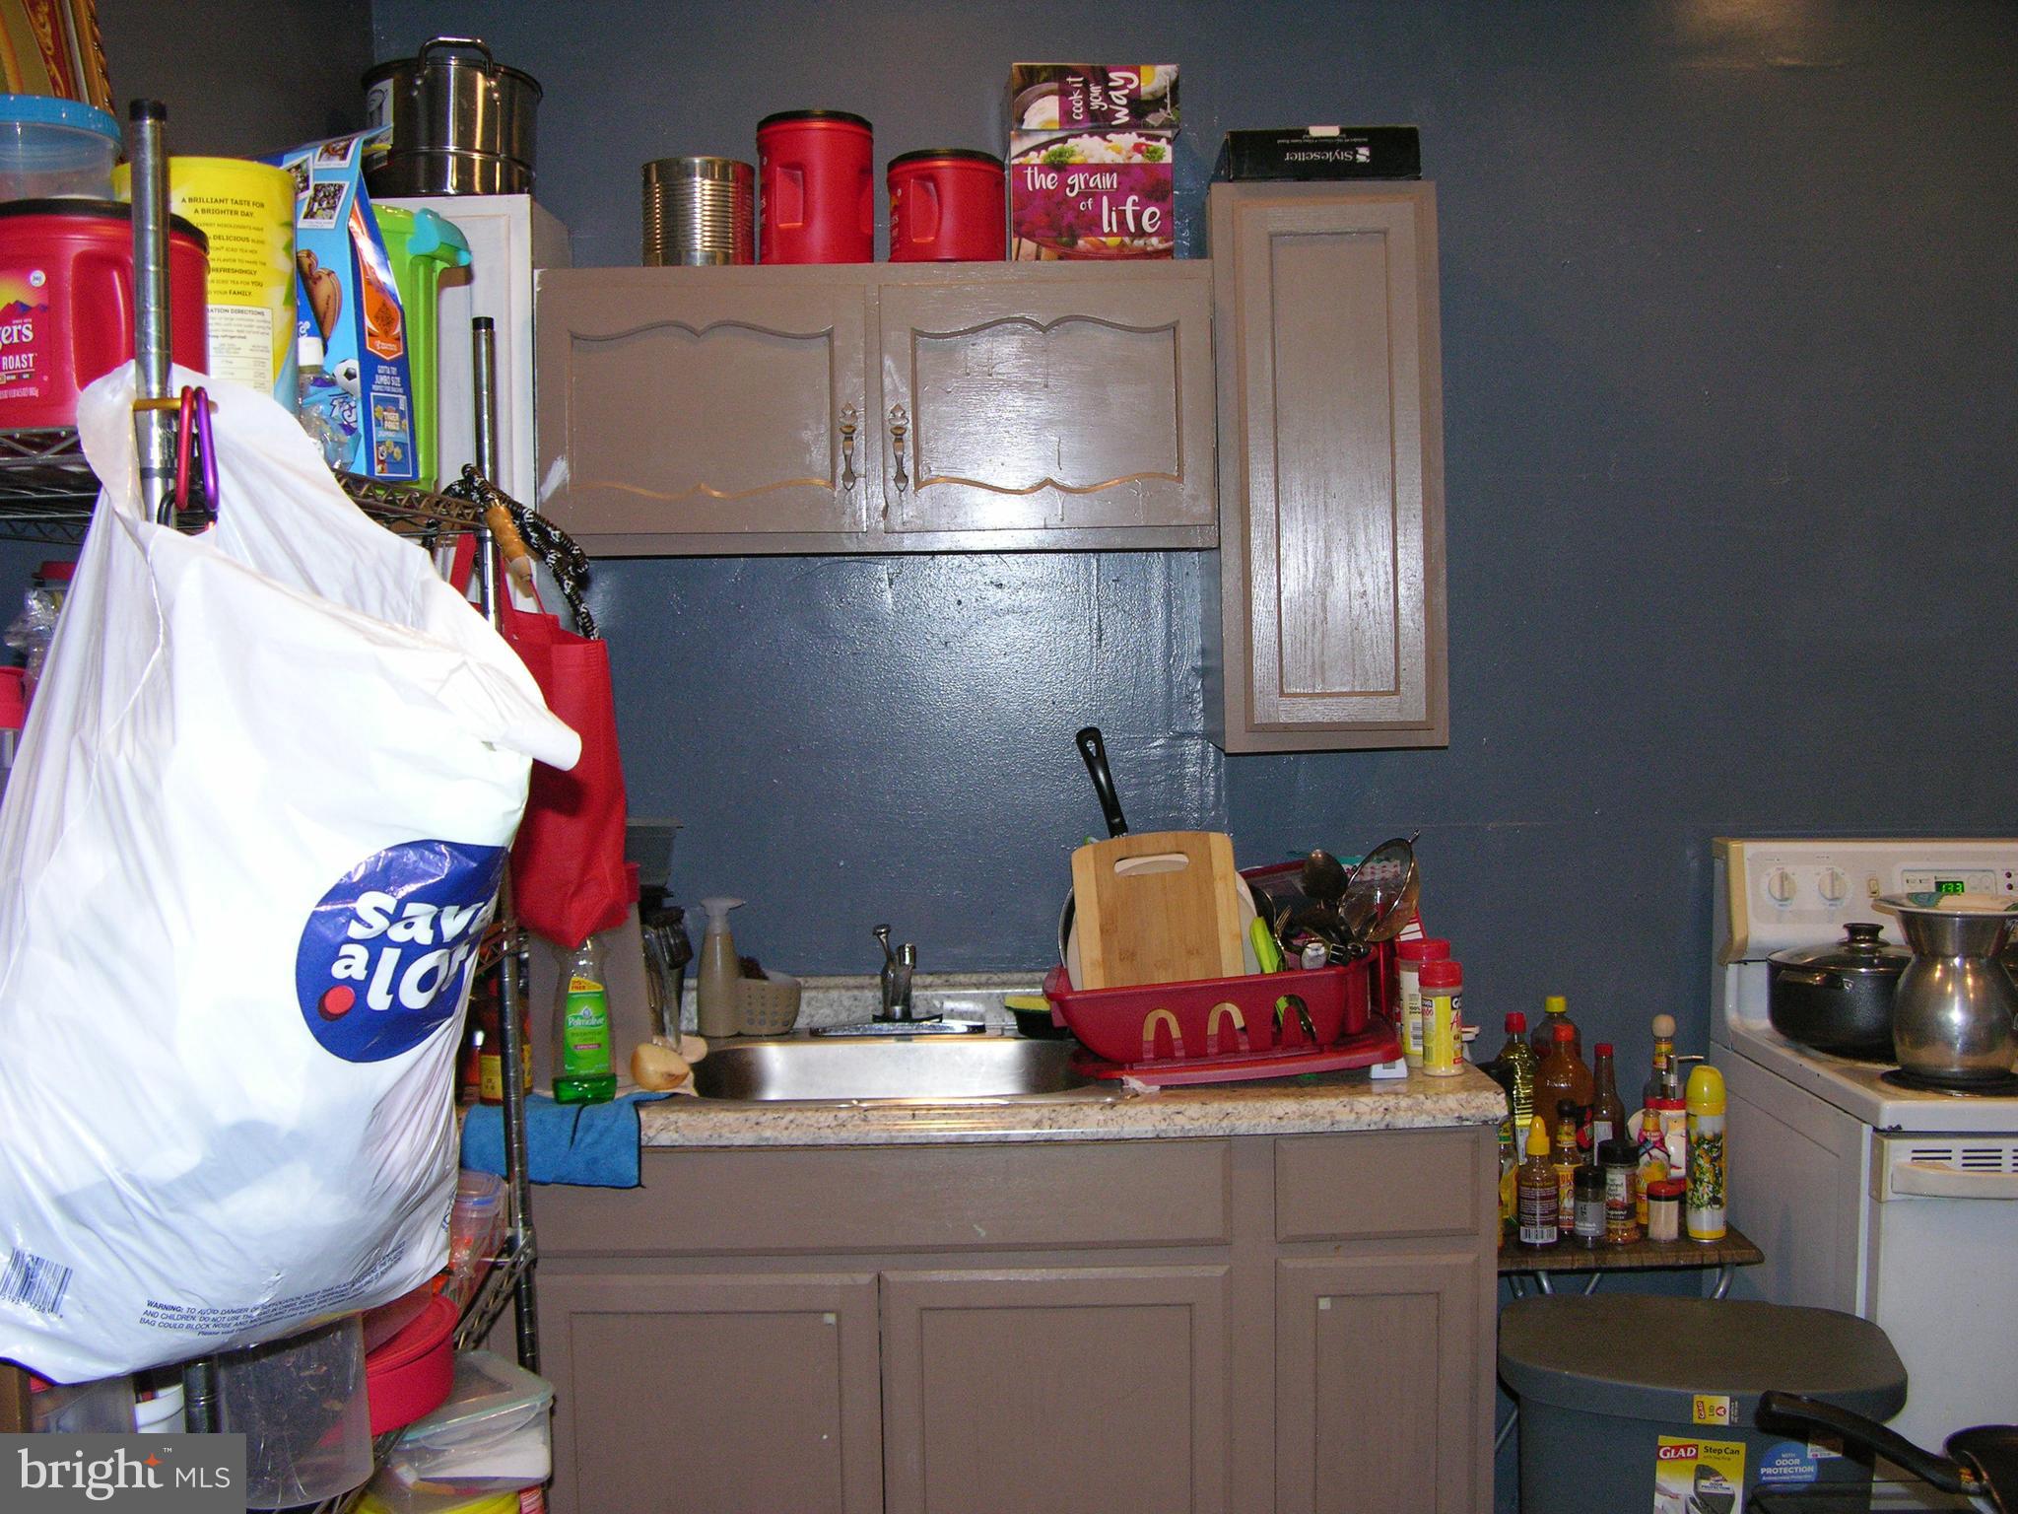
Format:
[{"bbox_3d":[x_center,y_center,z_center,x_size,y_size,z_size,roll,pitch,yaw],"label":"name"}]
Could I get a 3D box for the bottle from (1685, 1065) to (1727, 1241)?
[{"bbox_3d":[0.927,0.524,2.713,0.053,0.229,0.053,-1,2,0],"label":"bottle"}]

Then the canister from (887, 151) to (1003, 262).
[{"bbox_3d":[-0.085,-0.743,2.832,0.164,0.161,0.164,-1,3,-1],"label":"canister"}]

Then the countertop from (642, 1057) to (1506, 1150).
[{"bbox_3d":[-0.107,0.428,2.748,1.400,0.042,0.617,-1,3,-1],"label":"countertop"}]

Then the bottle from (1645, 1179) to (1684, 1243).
[{"bbox_3d":[0.875,0.607,2.723,0.043,0.073,0.043,-1,3,-1],"label":"bottle"}]

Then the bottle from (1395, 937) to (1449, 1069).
[{"bbox_3d":[0.535,0.315,2.620,0.064,0.159,0.064,-1,1,0],"label":"bottle"}]

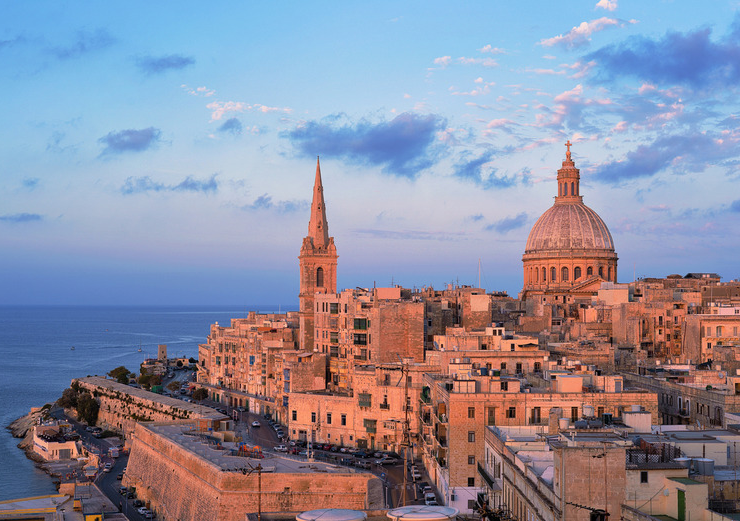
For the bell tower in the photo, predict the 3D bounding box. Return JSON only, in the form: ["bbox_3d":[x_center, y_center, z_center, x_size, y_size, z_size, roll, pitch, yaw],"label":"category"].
[{"bbox_3d":[-14.341,0.989,301.846,9.800,60.000,9.800,0,-2,-11],"label":"bell tower"}]

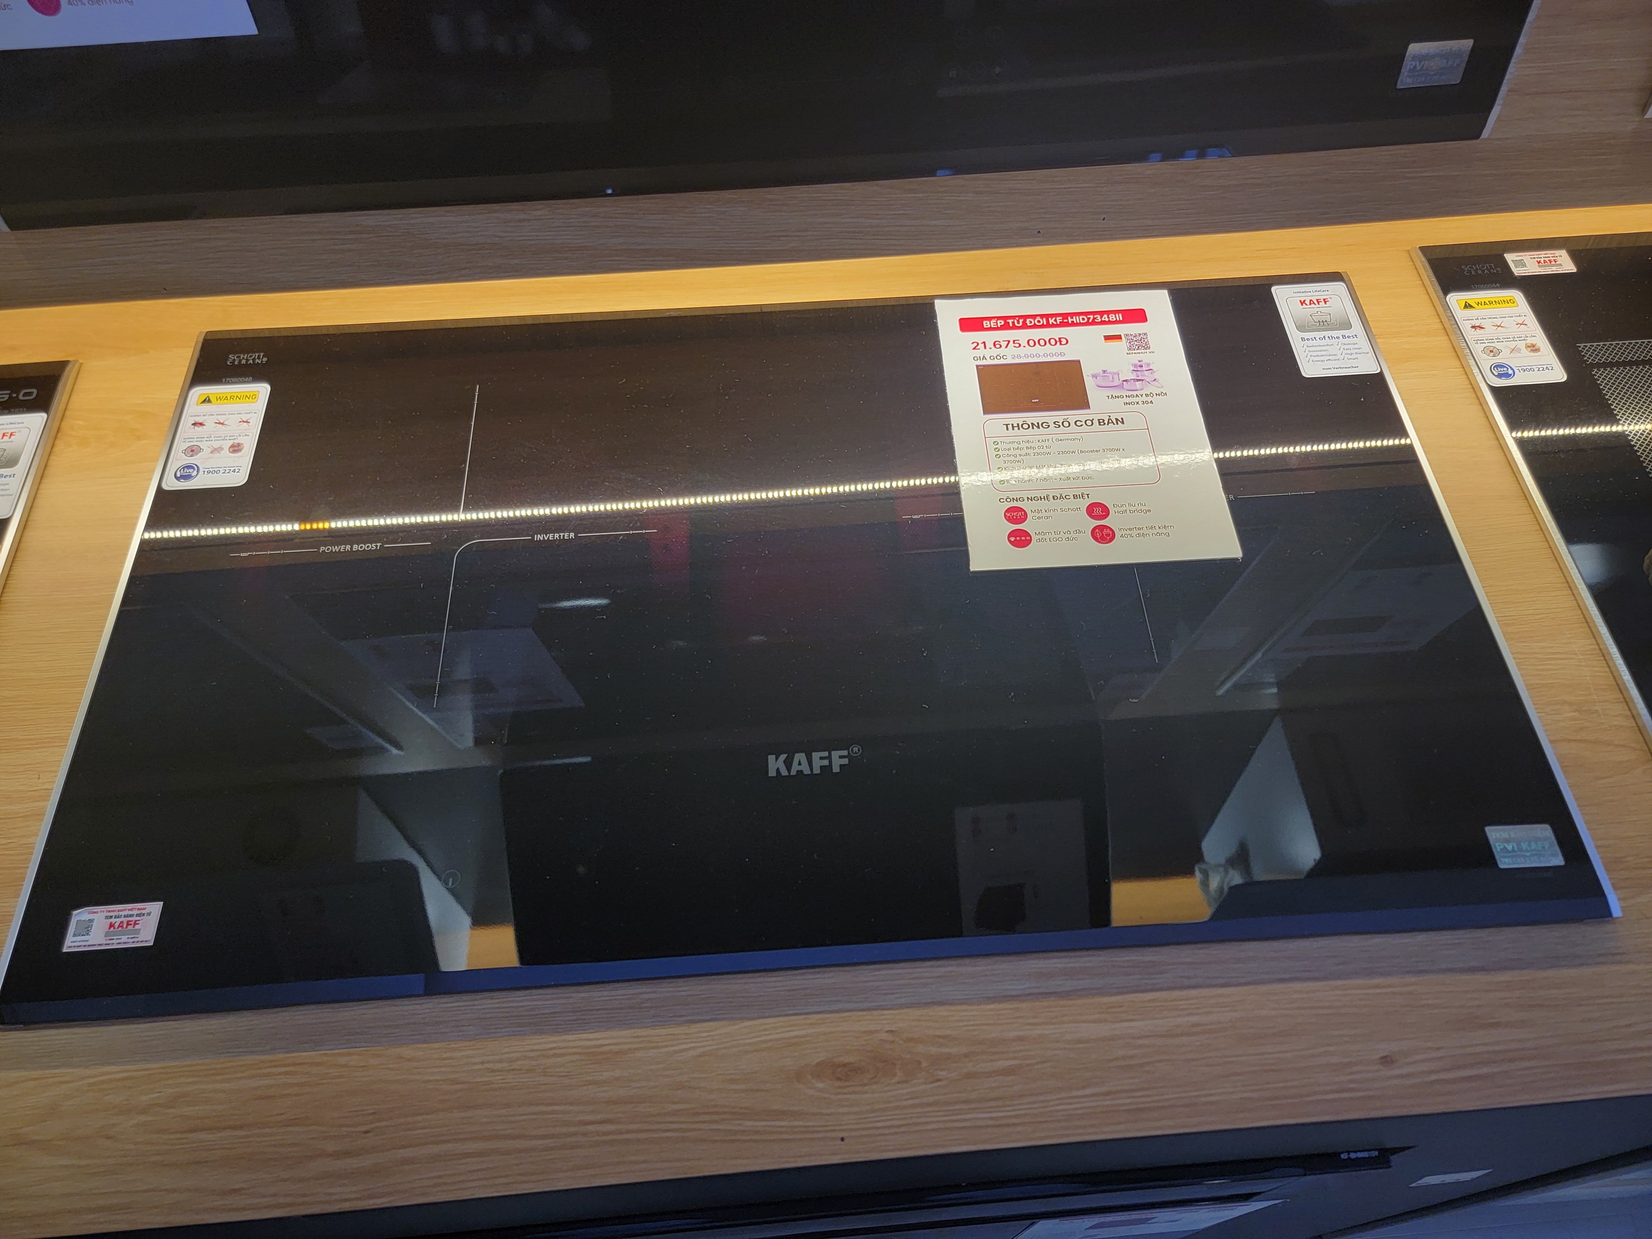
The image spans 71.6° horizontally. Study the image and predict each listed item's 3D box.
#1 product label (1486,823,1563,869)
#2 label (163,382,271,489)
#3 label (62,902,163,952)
[{"bbox_3d":[0.327,0.106,0.536,0.030,0.001,0.020,-3,58,-1],"label":"product label"},{"bbox_3d":[-0.362,-0.110,0.681,0.050,0.001,0.080,-4,58,-2],"label":"label"},{"bbox_3d":[-0.327,0.141,0.525,0.040,0.001,0.020,-4,58,-2],"label":"label"}]

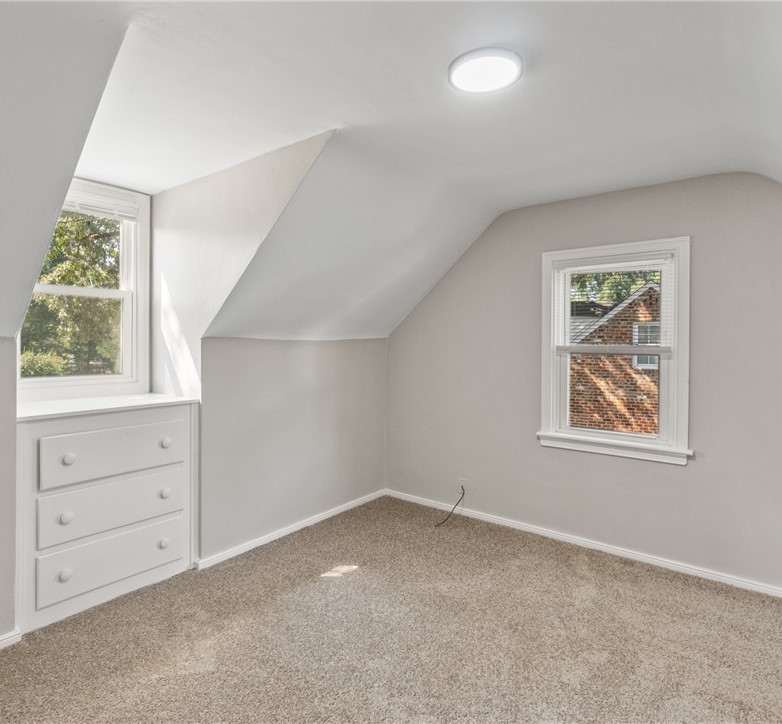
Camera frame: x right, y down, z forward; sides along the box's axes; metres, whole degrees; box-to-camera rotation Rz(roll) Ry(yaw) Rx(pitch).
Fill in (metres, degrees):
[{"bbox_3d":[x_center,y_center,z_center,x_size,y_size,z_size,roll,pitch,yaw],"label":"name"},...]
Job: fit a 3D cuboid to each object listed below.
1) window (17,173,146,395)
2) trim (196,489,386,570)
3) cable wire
[{"bbox_3d":[-1.901,-0.440,2.700,0.090,1.312,0.897,2,2,38],"label":"window"},{"bbox_3d":[-0.579,1.157,3.307,0.017,0.062,1.742,2,2,38],"label":"trim"},{"bbox_3d":[0.441,1.081,3.412,0.060,0.234,0.332,2,3,44],"label":"cable wire"}]

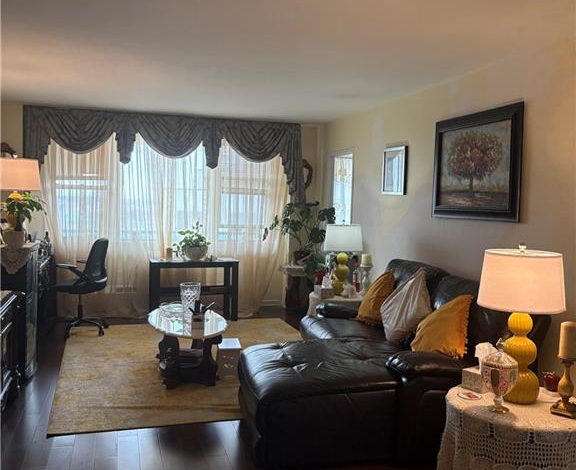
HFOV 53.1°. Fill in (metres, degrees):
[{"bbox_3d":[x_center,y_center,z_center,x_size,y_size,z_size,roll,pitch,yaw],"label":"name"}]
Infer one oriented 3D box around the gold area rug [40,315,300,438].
[{"bbox_3d":[-0.791,1.130,5.311,2.398,0.012,3.071,1,4,-16],"label":"gold area rug"}]

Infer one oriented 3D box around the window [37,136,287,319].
[{"bbox_3d":[-1.428,-0.171,7.053,3.047,2.358,0.242,1,4,-16],"label":"window"}]

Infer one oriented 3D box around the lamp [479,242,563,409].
[{"bbox_3d":[1.098,0.410,2.667,0.414,0.716,0.414,1,4,-16],"label":"lamp"}]

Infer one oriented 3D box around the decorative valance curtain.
[{"bbox_3d":[-1.407,-0.937,6.958,3.253,0.978,0.252,1,4,-16],"label":"decorative valance curtain"}]

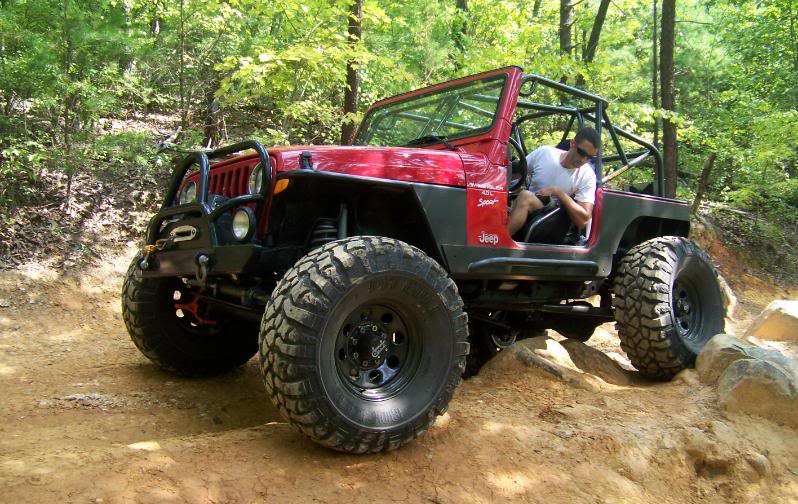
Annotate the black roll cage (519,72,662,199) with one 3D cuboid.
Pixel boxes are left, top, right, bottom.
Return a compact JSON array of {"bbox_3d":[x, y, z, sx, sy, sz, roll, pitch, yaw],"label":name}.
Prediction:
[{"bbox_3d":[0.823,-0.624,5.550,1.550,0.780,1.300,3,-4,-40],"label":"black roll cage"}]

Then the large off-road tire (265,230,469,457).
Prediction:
[{"bbox_3d":[-0.133,0.409,3.573,0.920,0.920,0.340,2,1,-35],"label":"large off-road tire"}]

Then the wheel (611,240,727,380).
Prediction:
[{"bbox_3d":[1.762,0.376,5.212,0.920,0.920,0.340,3,-12,-42],"label":"wheel"}]

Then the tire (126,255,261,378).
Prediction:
[{"bbox_3d":[-1.198,0.296,4.959,0.920,0.920,0.340,2,2,-36],"label":"tire"}]

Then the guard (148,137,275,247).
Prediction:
[{"bbox_3d":[-1.026,-0.265,3.992,0.270,0.490,1.170,3,-4,-40],"label":"guard"}]

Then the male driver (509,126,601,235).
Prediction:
[{"bbox_3d":[0.894,-0.388,5.040,0.620,0.890,0.860,0,-2,42],"label":"male driver"}]

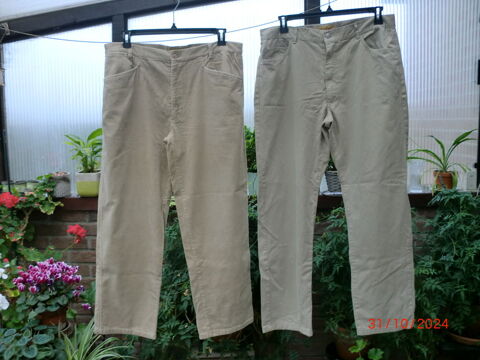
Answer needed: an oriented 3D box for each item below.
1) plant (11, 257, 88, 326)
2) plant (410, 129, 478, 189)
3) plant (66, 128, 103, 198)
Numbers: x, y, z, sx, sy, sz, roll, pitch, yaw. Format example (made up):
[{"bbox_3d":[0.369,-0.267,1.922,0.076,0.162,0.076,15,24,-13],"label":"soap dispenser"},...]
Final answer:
[{"bbox_3d":[-0.945,0.556,2.400,0.370,0.360,0.340,0,5,0],"label":"plant"},{"bbox_3d":[1.135,-0.115,2.720,0.390,0.350,0.330,0,5,0],"label":"plant"},{"bbox_3d":[-0.836,-0.099,2.660,0.250,0.370,0.240,0,5,0],"label":"plant"}]

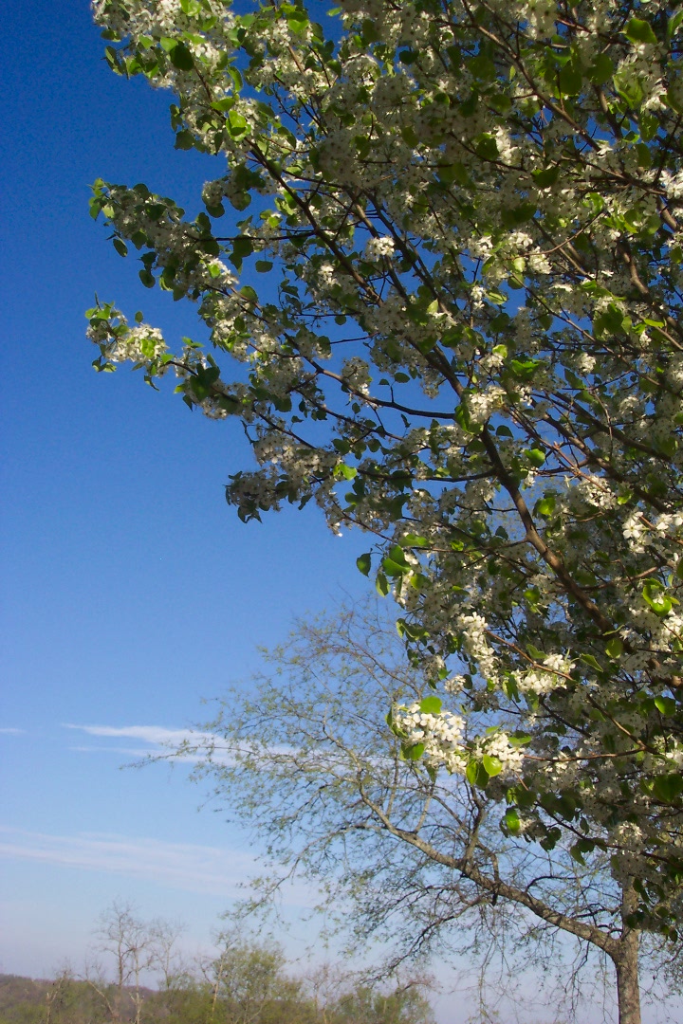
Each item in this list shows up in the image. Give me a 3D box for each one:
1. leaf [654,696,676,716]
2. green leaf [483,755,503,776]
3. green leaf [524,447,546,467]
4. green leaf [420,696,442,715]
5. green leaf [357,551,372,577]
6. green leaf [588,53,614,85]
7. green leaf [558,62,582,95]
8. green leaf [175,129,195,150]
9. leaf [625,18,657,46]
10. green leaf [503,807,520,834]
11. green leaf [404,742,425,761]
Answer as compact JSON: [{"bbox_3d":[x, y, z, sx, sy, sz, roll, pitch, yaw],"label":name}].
[{"bbox_3d":[0.612,0.368,2.050,0.042,0.035,0.022,-12,-29,29],"label":"leaf"},{"bbox_3d":[0.245,0.411,1.750,0.033,0.033,0.018,-1,-25,8],"label":"green leaf"},{"bbox_3d":[0.375,-0.106,2.100,0.039,0.036,0.025,6,-25,-7],"label":"green leaf"},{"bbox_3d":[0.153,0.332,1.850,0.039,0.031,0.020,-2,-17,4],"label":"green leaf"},{"bbox_3d":[0.047,0.107,2.200,0.030,0.049,0.025,-6,-26,18],"label":"green leaf"},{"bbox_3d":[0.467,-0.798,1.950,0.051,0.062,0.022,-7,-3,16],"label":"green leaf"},{"bbox_3d":[0.371,-0.701,1.750,0.039,0.051,0.022,-3,-26,13],"label":"green leaf"},{"bbox_3d":[-0.354,-0.844,2.450,0.048,0.051,0.020,4,-3,-10],"label":"green leaf"},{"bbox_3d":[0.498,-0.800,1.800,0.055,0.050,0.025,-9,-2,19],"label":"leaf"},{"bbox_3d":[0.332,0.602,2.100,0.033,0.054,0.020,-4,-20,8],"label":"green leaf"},{"bbox_3d":[0.122,0.399,1.800,0.034,0.031,0.020,6,-25,-6],"label":"green leaf"}]

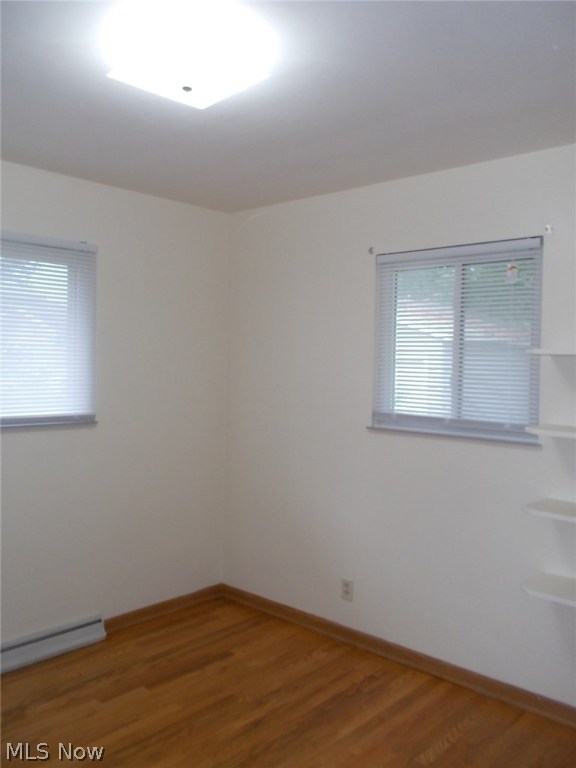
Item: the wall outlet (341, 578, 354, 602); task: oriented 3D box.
[{"bbox_3d":[0.321,1.125,3.501,0.072,0.115,0.012,3,3,42],"label":"wall outlet"}]

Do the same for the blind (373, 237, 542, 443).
[{"bbox_3d":[0.784,-0.205,3.077,0.845,0.880,0.040,3,3,42],"label":"blind"}]

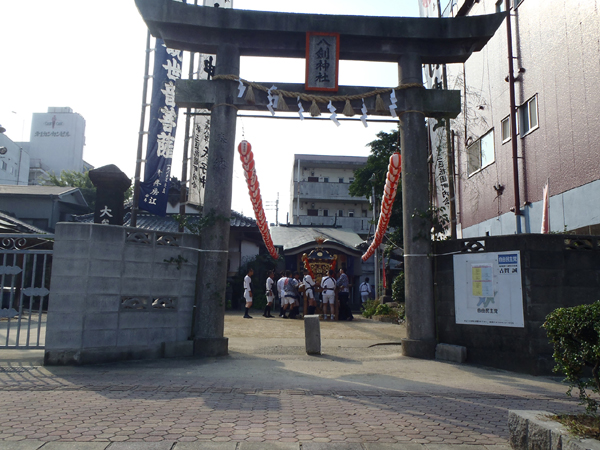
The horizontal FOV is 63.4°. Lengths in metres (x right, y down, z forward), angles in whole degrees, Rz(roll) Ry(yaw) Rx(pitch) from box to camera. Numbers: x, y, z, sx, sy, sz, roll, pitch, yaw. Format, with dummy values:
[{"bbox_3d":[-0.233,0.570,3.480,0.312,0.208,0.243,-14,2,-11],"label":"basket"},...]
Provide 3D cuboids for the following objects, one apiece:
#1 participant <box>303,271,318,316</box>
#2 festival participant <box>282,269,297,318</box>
[{"bbox_3d":[0.398,2.383,16.800,0.460,1.680,0.500,8,-11,-41],"label":"participant"},{"bbox_3d":[-0.331,2.425,16.900,0.480,1.660,0.500,5,-10,-30],"label":"festival participant"}]

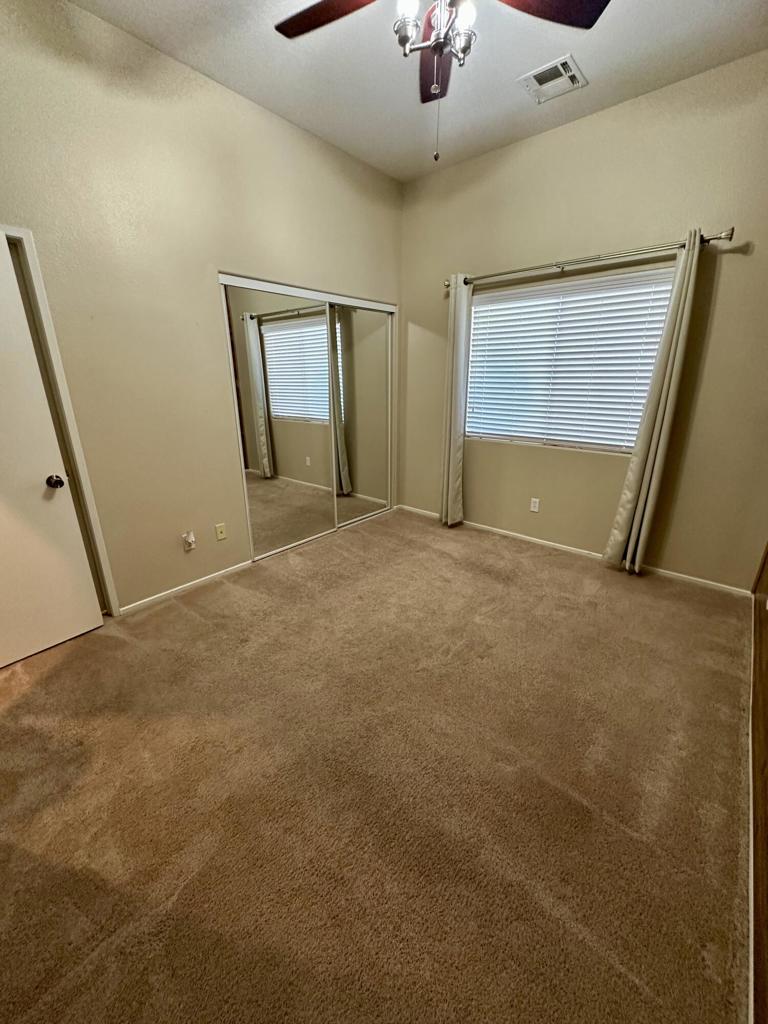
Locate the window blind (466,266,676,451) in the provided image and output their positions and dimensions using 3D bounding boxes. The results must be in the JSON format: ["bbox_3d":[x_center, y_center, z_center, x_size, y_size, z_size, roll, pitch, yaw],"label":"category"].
[{"bbox_3d":[1.348,-1.150,3.301,1.510,1.215,0.060,15,23,38],"label":"window blind"}]

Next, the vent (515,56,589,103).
[{"bbox_3d":[0.994,-2.526,2.441,0.315,0.020,0.320,15,23,38],"label":"vent"}]

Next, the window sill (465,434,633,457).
[{"bbox_3d":[1.341,-0.562,3.490,1.530,0.030,0.100,15,23,38],"label":"window sill"}]

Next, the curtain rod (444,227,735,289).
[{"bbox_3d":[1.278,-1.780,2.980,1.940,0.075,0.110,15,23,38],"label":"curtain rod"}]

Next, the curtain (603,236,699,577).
[{"bbox_3d":[1.820,-0.621,2.837,0.265,2.200,0.170,15,23,38],"label":"curtain"}]

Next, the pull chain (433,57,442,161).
[{"bbox_3d":[0.209,-1.591,1.634,0.030,0.330,0.030,0,18,0],"label":"pull chain"}]

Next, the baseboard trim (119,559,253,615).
[{"bbox_3d":[-1.357,0.521,2.961,0.015,0.045,0.950,15,23,38],"label":"baseboard trim"}]

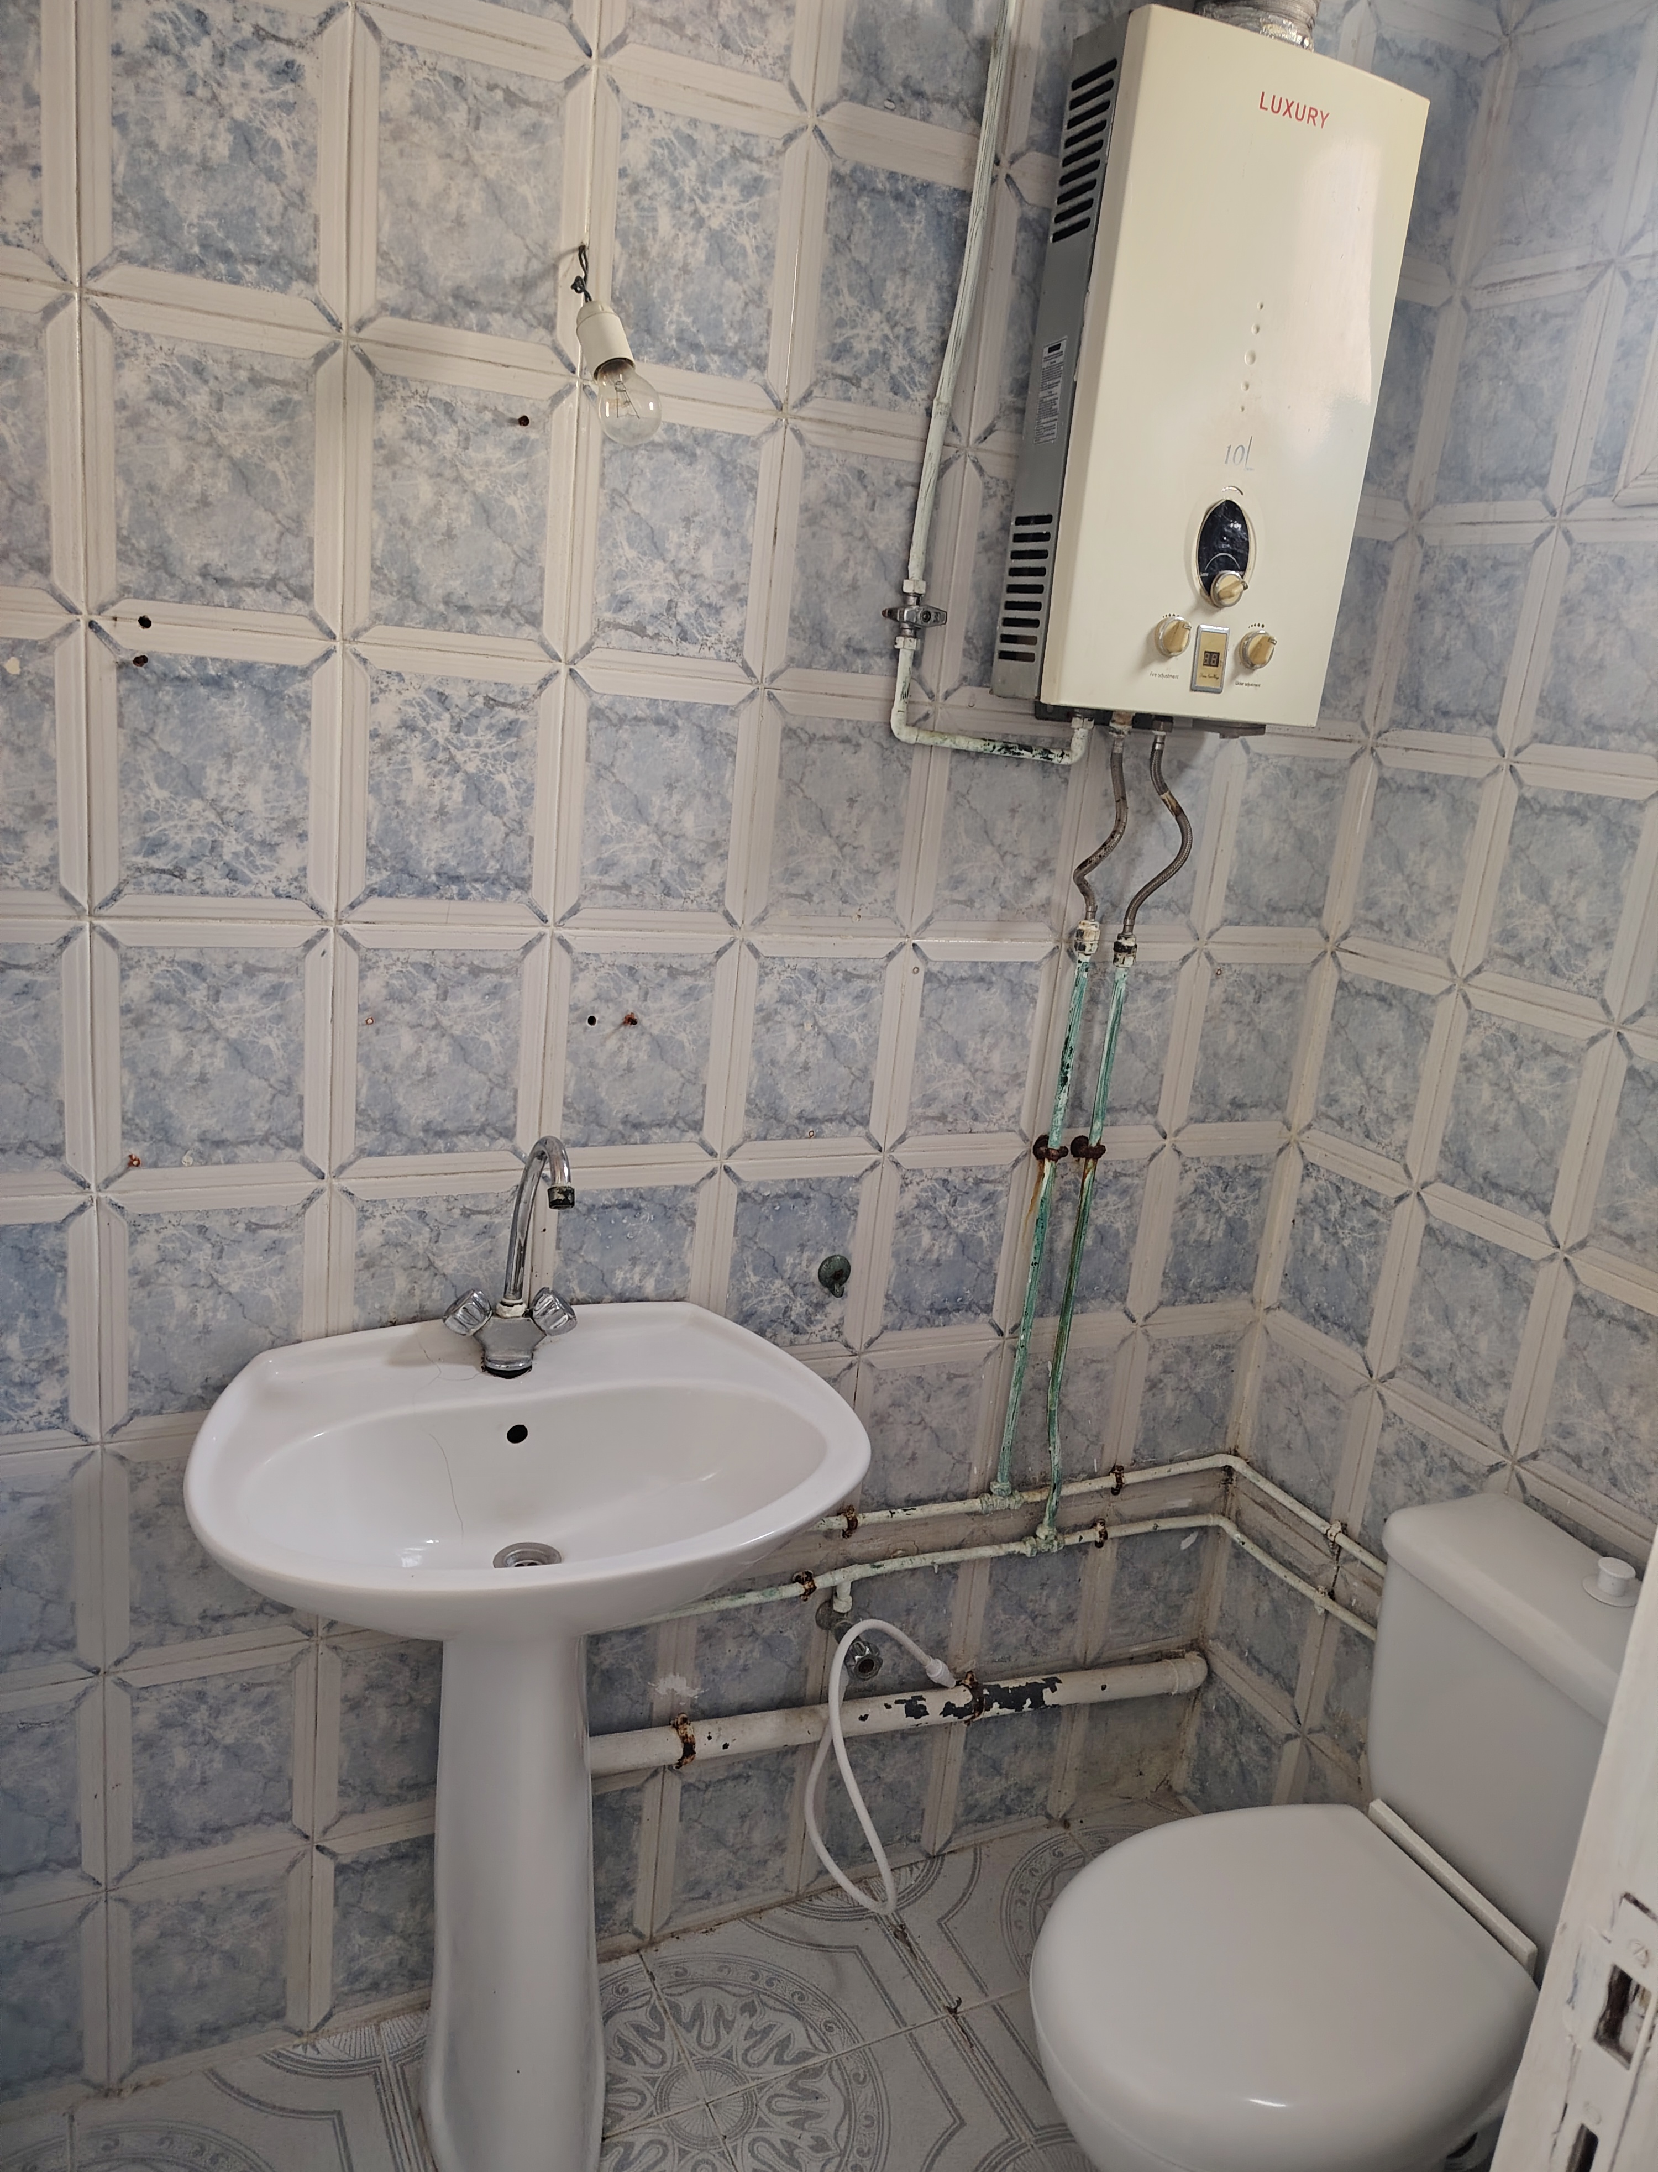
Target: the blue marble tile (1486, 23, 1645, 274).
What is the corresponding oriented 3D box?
[{"bbox_3d":[0.772,-0.979,1.613,0.015,0.205,0.150,-2,16,-27],"label":"blue marble tile"}]

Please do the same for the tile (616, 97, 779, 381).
[{"bbox_3d":[-0.119,-0.751,1.374,0.147,0.202,0.010,-1,16,-26],"label":"tile"}]

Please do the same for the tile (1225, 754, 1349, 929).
[{"bbox_3d":[0.555,-0.291,1.855,0.157,0.204,0.012,-1,16,-26],"label":"tile"}]

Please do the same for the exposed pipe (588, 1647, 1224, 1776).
[{"bbox_3d":[0.112,0.792,1.938,0.948,0.046,0.046,5,14,-28],"label":"exposed pipe"}]

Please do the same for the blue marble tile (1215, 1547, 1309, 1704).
[{"bbox_3d":[0.587,0.697,2.061,0.012,0.204,0.157,-1,16,-26],"label":"blue marble tile"}]

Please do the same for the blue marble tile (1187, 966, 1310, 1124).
[{"bbox_3d":[0.520,-0.052,1.913,0.150,0.205,0.015,-1,16,-26],"label":"blue marble tile"}]

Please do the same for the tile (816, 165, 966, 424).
[{"bbox_3d":[0.060,-0.763,1.478,0.158,0.207,0.012,-1,17,-26],"label":"tile"}]

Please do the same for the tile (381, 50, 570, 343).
[{"bbox_3d":[-0.300,-0.747,1.292,0.150,0.205,0.015,-1,16,-26],"label":"tile"}]

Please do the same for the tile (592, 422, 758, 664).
[{"bbox_3d":[-0.142,-0.509,1.436,0.157,0.204,0.012,-1,16,-26],"label":"tile"}]

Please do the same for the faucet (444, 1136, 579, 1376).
[{"bbox_3d":[-0.276,0.167,1.429,0.133,0.265,0.170,-2,17,-29],"label":"faucet"}]

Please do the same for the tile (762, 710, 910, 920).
[{"bbox_3d":[0.006,-0.277,1.590,0.150,0.205,0.015,-1,16,-26],"label":"tile"}]

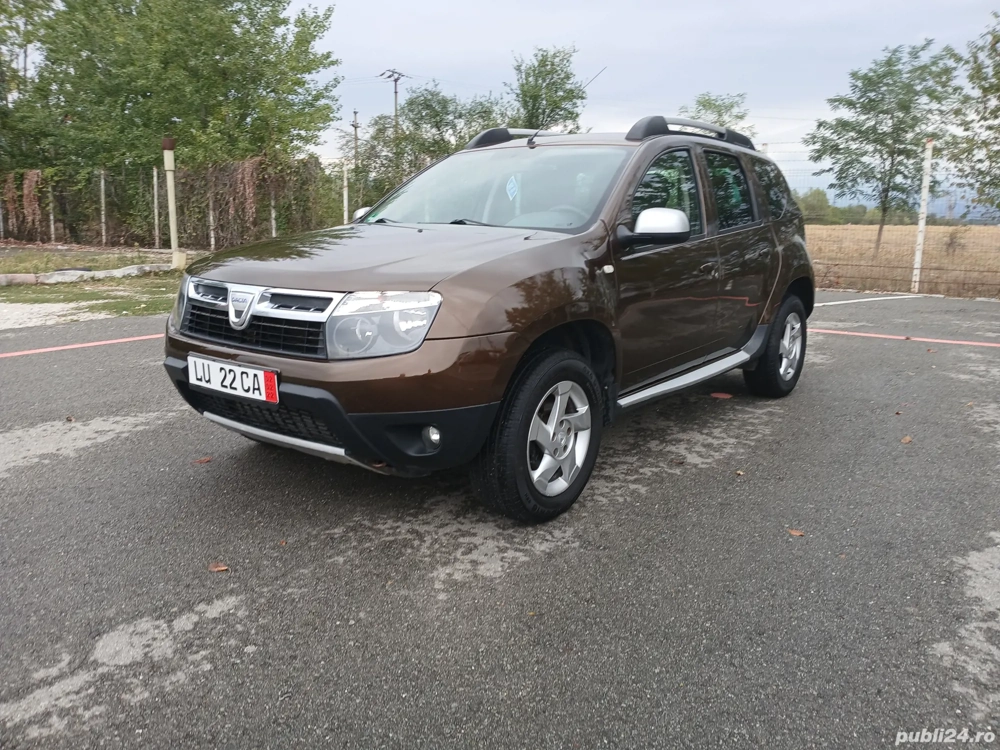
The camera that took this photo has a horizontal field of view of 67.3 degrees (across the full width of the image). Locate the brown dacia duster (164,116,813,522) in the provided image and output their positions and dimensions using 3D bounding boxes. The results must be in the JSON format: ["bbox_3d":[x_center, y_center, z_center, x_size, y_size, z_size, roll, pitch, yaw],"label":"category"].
[{"bbox_3d":[0.401,-0.565,4.230,1.910,1.665,4.315,10,15,37],"label":"brown dacia duster"}]

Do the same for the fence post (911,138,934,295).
[{"bbox_3d":[6.742,-2.509,11.983,0.120,2.396,0.120,9,14,34],"label":"fence post"}]

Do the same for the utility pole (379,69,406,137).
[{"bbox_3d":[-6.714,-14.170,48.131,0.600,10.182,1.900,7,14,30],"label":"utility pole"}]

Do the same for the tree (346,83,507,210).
[{"bbox_3d":[-2.797,-8.007,28.980,6.391,6.196,5.200,0,12,0],"label":"tree"}]

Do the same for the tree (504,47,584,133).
[{"bbox_3d":[1.505,-7.722,25.968,3.300,6.932,3.200,0,12,0],"label":"tree"}]

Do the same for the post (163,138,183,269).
[{"bbox_3d":[-6.729,-3.526,15.495,0.250,2.595,0.250,0,12,0],"label":"post"}]

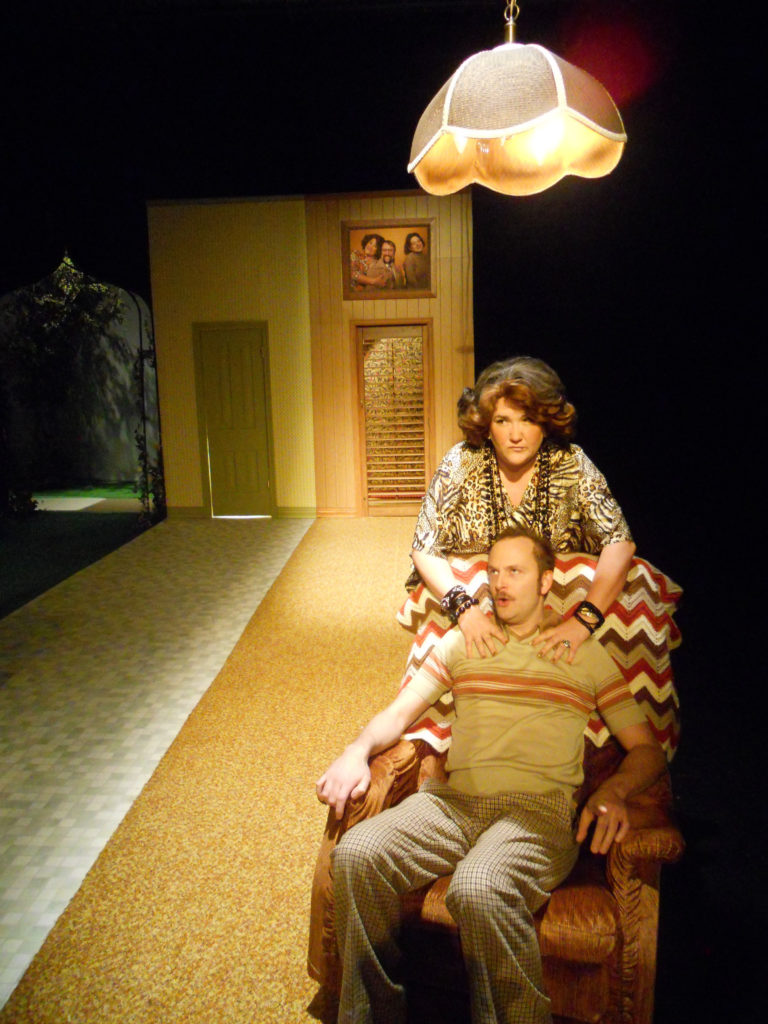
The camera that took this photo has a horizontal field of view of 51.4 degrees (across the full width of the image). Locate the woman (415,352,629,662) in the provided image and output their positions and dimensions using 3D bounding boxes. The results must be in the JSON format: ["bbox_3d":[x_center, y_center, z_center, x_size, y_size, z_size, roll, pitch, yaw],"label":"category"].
[{"bbox_3d":[0.408,0.303,2.377,0.600,1.500,0.700,0,10,10],"label":"woman"}]

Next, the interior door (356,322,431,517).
[{"bbox_3d":[0.097,-0.922,8.267,0.703,1.977,0.050,-1,10,3],"label":"interior door"}]

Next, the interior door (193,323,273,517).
[{"bbox_3d":[-1.544,-0.927,8.341,0.710,2.013,0.050,-1,10,3],"label":"interior door"}]

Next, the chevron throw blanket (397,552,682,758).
[{"bbox_3d":[0.430,0.400,2.282,0.750,0.560,0.400,1,10,13],"label":"chevron throw blanket"}]

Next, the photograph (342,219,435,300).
[{"bbox_3d":[0.051,-2.519,7.973,0.940,0.764,0.040,-1,10,3],"label":"photograph"}]

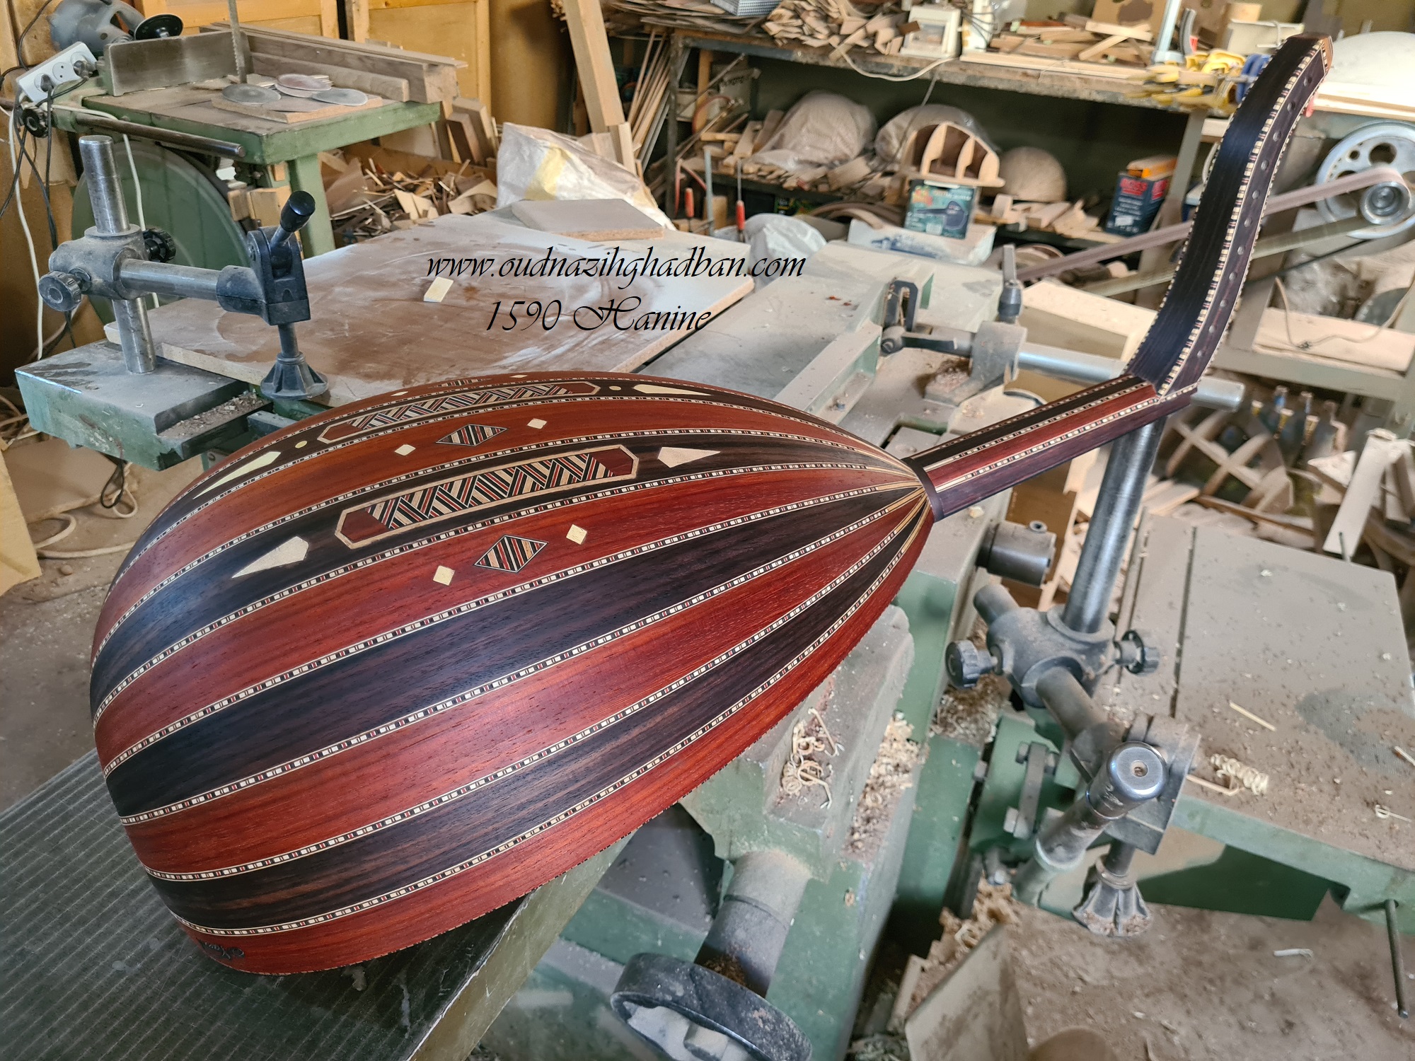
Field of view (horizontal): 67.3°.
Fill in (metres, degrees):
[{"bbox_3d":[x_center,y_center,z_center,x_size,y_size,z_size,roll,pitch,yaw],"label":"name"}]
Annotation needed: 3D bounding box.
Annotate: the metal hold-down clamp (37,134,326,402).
[{"bbox_3d":[-0.513,-0.255,1.064,0.310,0.249,0.160,9,29,7],"label":"metal hold-down clamp"}]

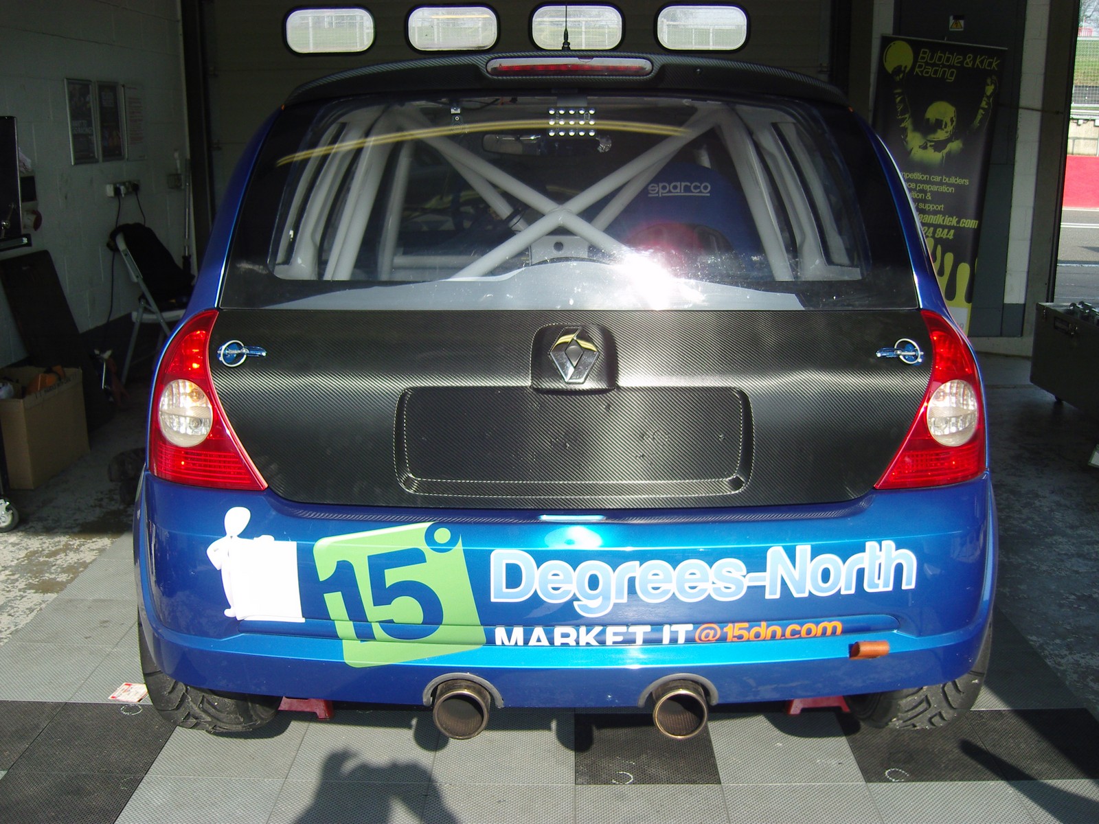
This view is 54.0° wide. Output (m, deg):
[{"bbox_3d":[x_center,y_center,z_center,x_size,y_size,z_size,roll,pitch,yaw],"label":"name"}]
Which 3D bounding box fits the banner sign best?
[{"bbox_3d":[2.450,-1.415,7.016,0.800,1.930,0.120,2,14,-6],"label":"banner sign"}]

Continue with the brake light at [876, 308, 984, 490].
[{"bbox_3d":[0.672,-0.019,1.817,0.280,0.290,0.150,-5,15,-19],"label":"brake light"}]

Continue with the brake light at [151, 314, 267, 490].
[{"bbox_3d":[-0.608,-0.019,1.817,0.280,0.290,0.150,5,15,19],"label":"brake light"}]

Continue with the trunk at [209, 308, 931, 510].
[{"bbox_3d":[0.032,-0.011,1.734,1.150,0.320,0.160,0,6,0],"label":"trunk"}]

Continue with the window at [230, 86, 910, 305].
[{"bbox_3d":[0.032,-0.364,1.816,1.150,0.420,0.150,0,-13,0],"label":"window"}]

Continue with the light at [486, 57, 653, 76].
[{"bbox_3d":[0.032,-0.580,1.793,0.280,0.036,0.045,0,14,0],"label":"light"}]

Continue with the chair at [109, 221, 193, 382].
[{"bbox_3d":[-2.110,-0.582,5.863,0.480,0.840,0.460,-2,14,-10],"label":"chair"}]

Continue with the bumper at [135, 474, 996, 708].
[{"bbox_3d":[0.032,0.292,1.871,1.600,0.370,0.360,0,14,0],"label":"bumper"}]

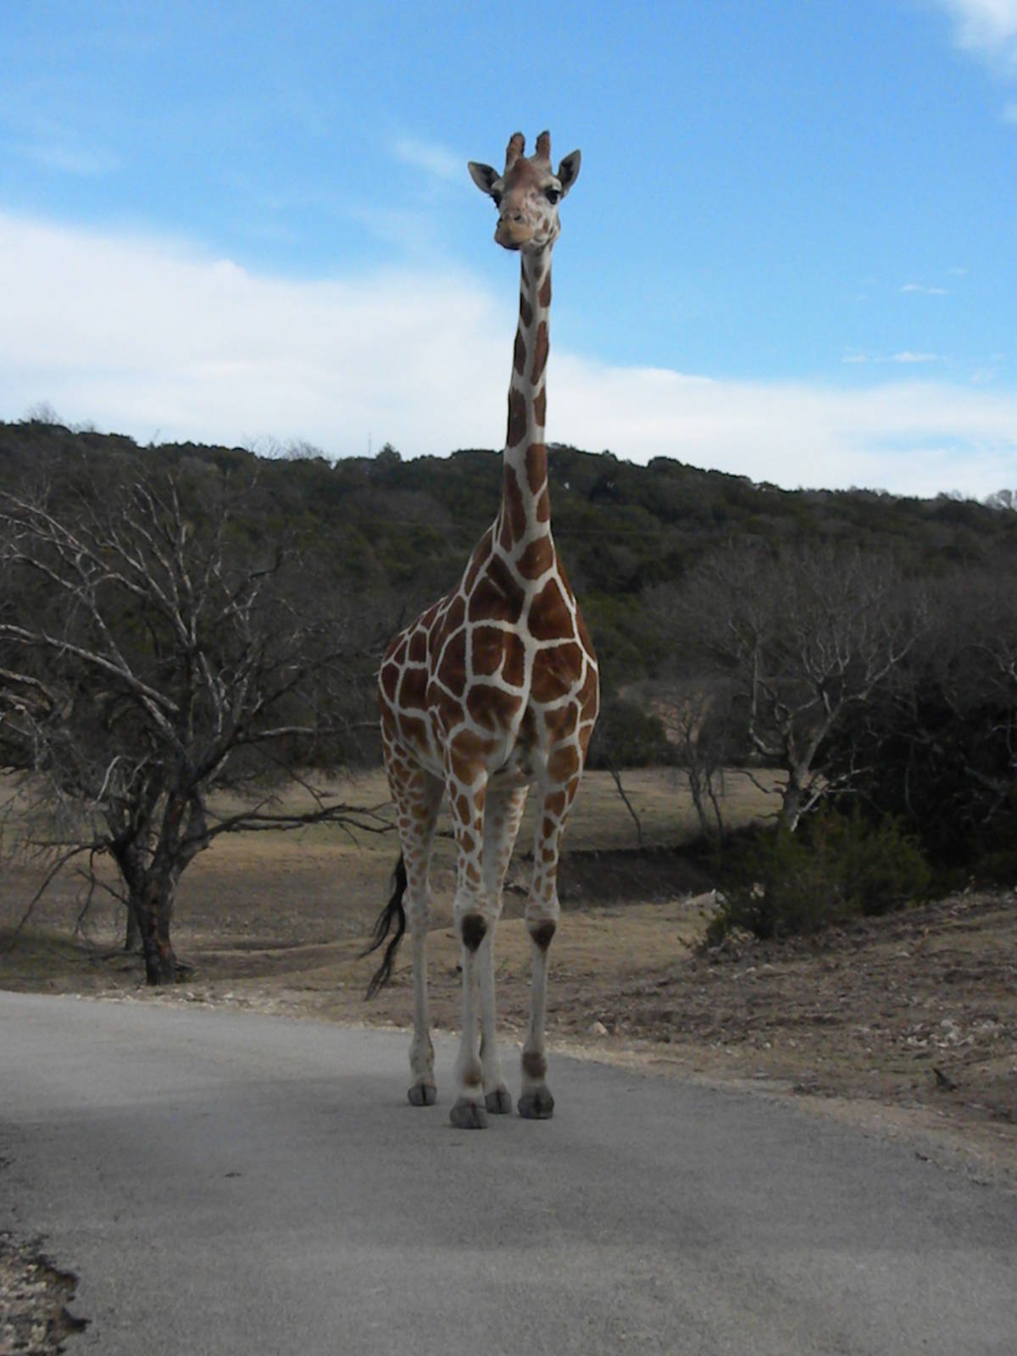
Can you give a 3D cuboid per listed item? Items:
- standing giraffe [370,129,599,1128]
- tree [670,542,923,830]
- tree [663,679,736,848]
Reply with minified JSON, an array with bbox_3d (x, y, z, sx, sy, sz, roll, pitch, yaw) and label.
[{"bbox_3d":[-0.070,-0.200,12.800,0.800,4.350,2.150,0,-1,-14],"label":"standing giraffe"},{"bbox_3d":[5.930,0.200,58.000,5.200,6.000,5.000,0,-1,0],"label":"tree"},{"bbox_3d":[3.740,1.620,55.000,1.450,3.250,1.400,0,-1,0],"label":"tree"}]

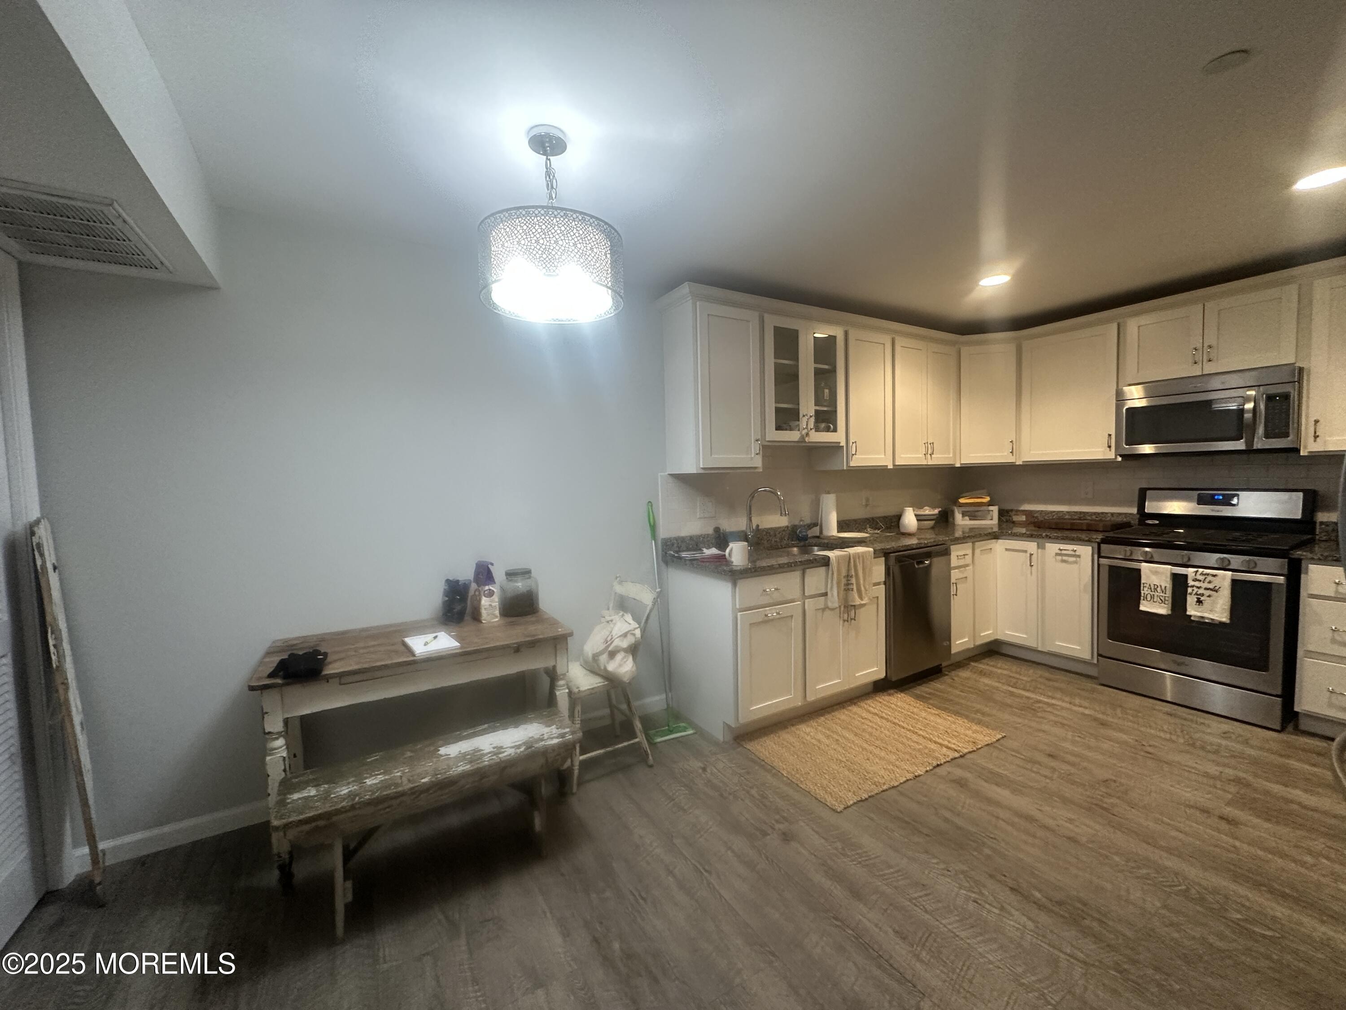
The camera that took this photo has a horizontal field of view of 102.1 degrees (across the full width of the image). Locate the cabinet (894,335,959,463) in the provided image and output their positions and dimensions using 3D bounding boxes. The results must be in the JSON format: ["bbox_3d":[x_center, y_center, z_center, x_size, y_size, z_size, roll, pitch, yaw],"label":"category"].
[{"bbox_3d":[1.718,-0.722,4.019,0.715,0.894,0.325,-3,3,-32],"label":"cabinet"}]

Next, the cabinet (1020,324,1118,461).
[{"bbox_3d":[2.819,-0.740,3.790,0.326,0.894,0.605,-3,3,-32],"label":"cabinet"}]

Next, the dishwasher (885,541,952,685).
[{"bbox_3d":[1.377,0.668,3.637,0.605,0.812,0.635,-3,3,-32],"label":"dishwasher"}]

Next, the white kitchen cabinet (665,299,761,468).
[{"bbox_3d":[0.237,-0.645,3.124,0.457,0.920,0.332,-3,3,-31],"label":"white kitchen cabinet"}]

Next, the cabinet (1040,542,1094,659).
[{"bbox_3d":[2.813,0.608,3.671,0.625,0.776,0.335,-3,3,-31],"label":"cabinet"}]

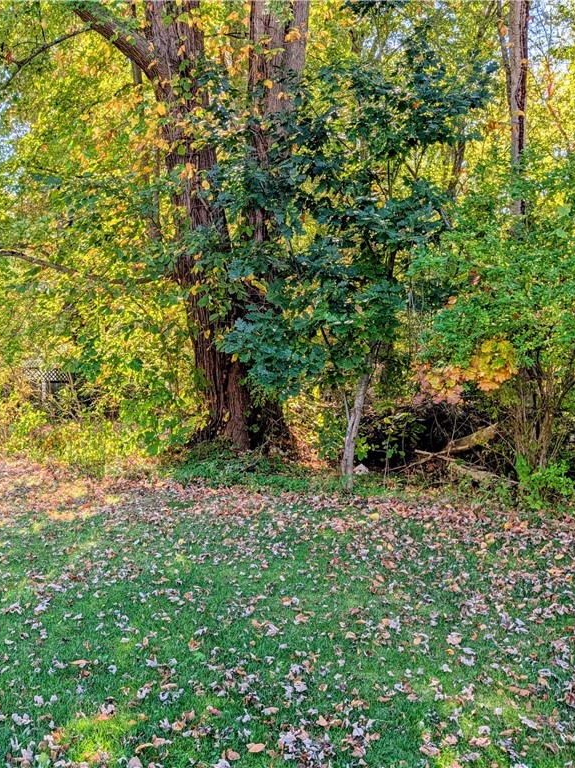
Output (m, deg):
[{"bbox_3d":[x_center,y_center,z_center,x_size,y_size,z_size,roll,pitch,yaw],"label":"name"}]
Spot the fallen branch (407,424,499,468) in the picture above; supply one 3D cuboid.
[{"bbox_3d":[2.389,0.897,10.200,1.433,0.240,0.240,-21,3,-8],"label":"fallen branch"}]

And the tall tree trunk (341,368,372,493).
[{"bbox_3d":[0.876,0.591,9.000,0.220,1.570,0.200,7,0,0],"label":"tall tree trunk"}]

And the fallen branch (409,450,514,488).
[{"bbox_3d":[2.397,1.141,9.750,1.459,0.180,0.200,16,8,29],"label":"fallen branch"}]

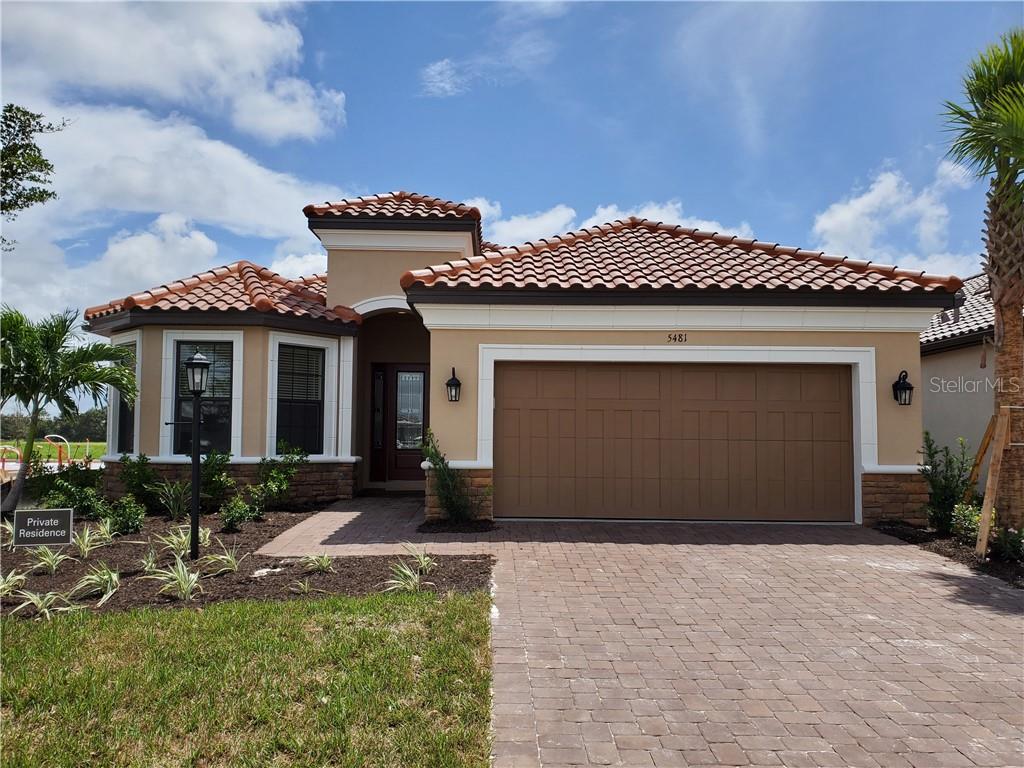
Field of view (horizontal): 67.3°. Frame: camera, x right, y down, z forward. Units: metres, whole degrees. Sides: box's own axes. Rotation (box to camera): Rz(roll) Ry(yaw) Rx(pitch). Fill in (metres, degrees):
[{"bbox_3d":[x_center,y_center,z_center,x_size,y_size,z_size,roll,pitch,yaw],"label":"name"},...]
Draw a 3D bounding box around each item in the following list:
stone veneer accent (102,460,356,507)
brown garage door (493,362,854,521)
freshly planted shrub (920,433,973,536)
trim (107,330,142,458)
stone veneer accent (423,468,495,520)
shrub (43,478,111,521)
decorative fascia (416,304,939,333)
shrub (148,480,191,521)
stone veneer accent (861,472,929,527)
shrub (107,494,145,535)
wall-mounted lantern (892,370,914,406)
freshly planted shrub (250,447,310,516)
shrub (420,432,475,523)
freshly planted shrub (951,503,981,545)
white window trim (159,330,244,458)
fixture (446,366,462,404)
[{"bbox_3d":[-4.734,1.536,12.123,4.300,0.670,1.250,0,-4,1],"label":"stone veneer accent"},{"bbox_3d":[2.194,0.778,10.478,4.877,2.134,0.100,0,-4,1],"label":"brown garage door"},{"bbox_3d":[5.475,1.266,9.691,0.646,1.292,0.660,0,-4,1],"label":"freshly planted shrub"},{"bbox_3d":[-6.172,0.169,12.251,1.250,1.920,0.150,-3,-5,44],"label":"trim"},{"bbox_3d":[-0.701,1.466,10.326,0.920,0.690,0.300,0,-4,1],"label":"stone veneer accent"},{"bbox_3d":[-5.965,1.588,10.533,0.941,0.530,0.750,0,-3,1],"label":"shrub"},{"bbox_3d":[2.194,-0.873,10.301,6.996,0.306,0.200,0,-3,1],"label":"decorative fascia"},{"bbox_3d":[-4.674,1.588,10.510,0.647,0.536,0.600,0,-3,1],"label":"shrub"},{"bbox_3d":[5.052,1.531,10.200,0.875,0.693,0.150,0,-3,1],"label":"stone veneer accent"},{"bbox_3d":[-4.731,1.597,9.414,0.460,0.484,0.460,0,-4,1],"label":"shrub"},{"bbox_3d":[5.167,0.057,10.164,0.210,0.455,0.260,0,-3,1],"label":"wall-mounted lantern"},{"bbox_3d":[-3.289,1.379,10.882,0.809,0.977,0.750,0,-4,1],"label":"freshly planted shrub"},{"bbox_3d":[-0.819,1.206,9.922,0.661,1.195,0.580,0,-4,1],"label":"shrub"},{"bbox_3d":[5.474,1.660,9.223,0.427,0.476,0.460,0,-3,1],"label":"freshly planted shrub"},{"bbox_3d":[-4.895,0.157,12.181,1.289,1.994,0.100,0,-3,1],"label":"white window trim"},{"bbox_3d":[-0.769,0.012,10.272,0.204,0.460,0.260,0,-3,1],"label":"fixture"}]

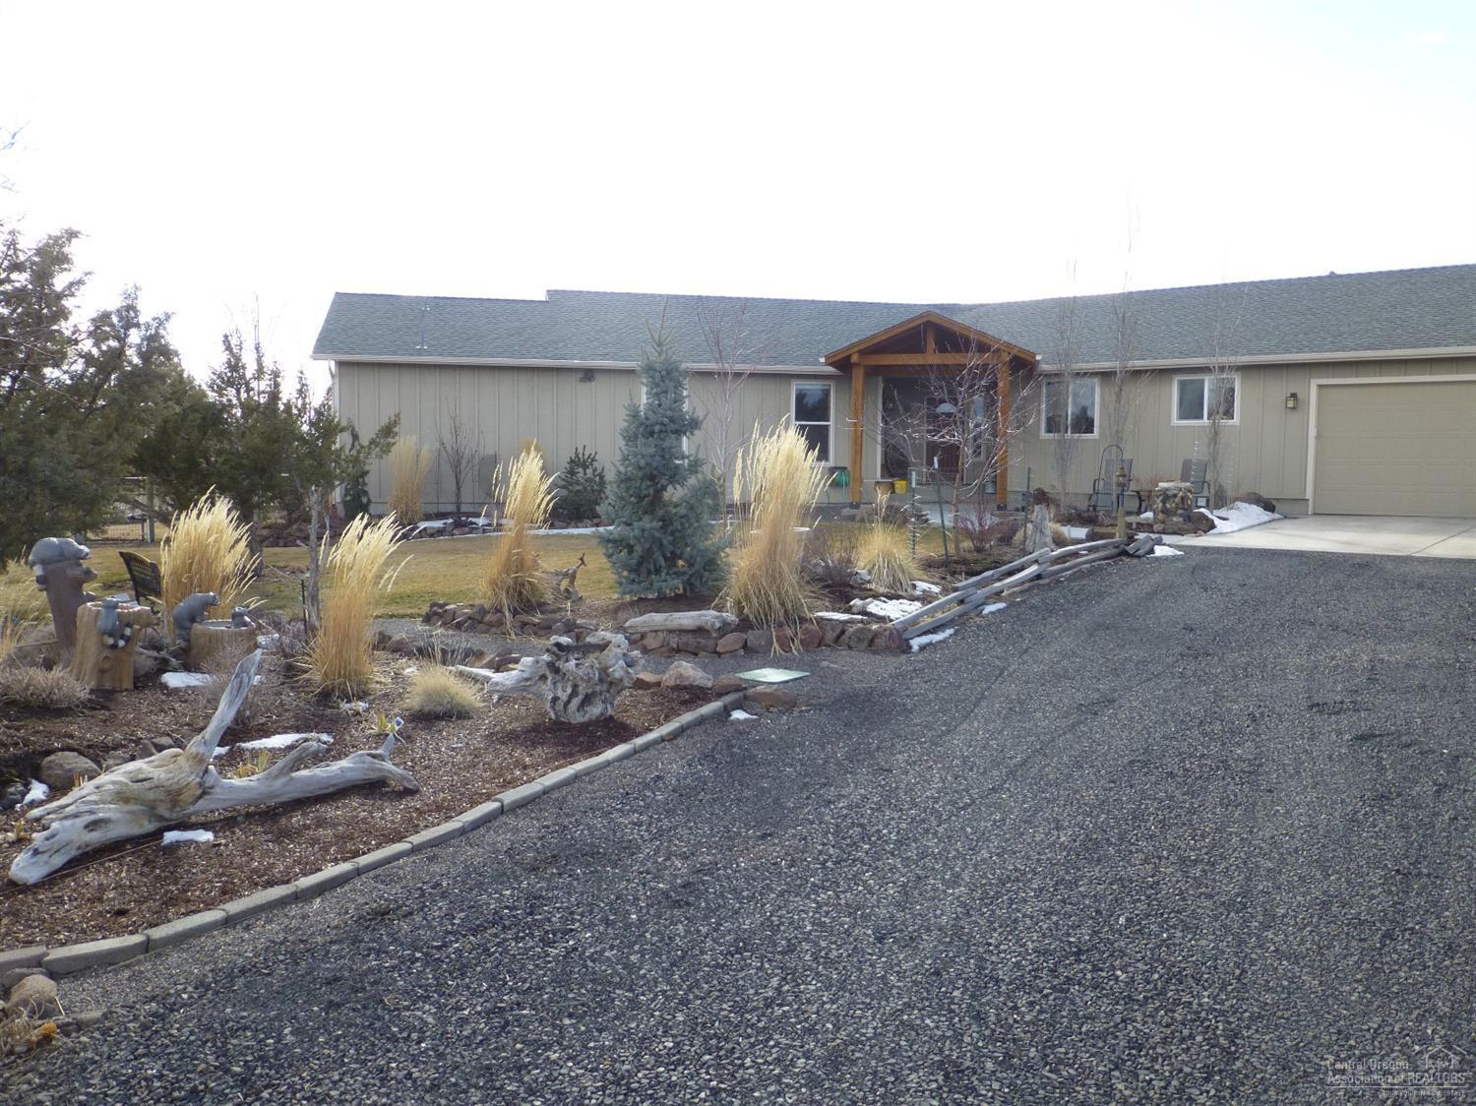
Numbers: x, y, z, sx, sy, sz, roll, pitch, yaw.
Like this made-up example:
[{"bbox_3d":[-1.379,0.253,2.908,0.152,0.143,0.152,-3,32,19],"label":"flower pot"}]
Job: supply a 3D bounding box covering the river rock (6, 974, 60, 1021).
[{"bbox_3d":[-1.973,1.250,3.223,0.145,0.115,0.130,-2,5,-32],"label":"river rock"}]

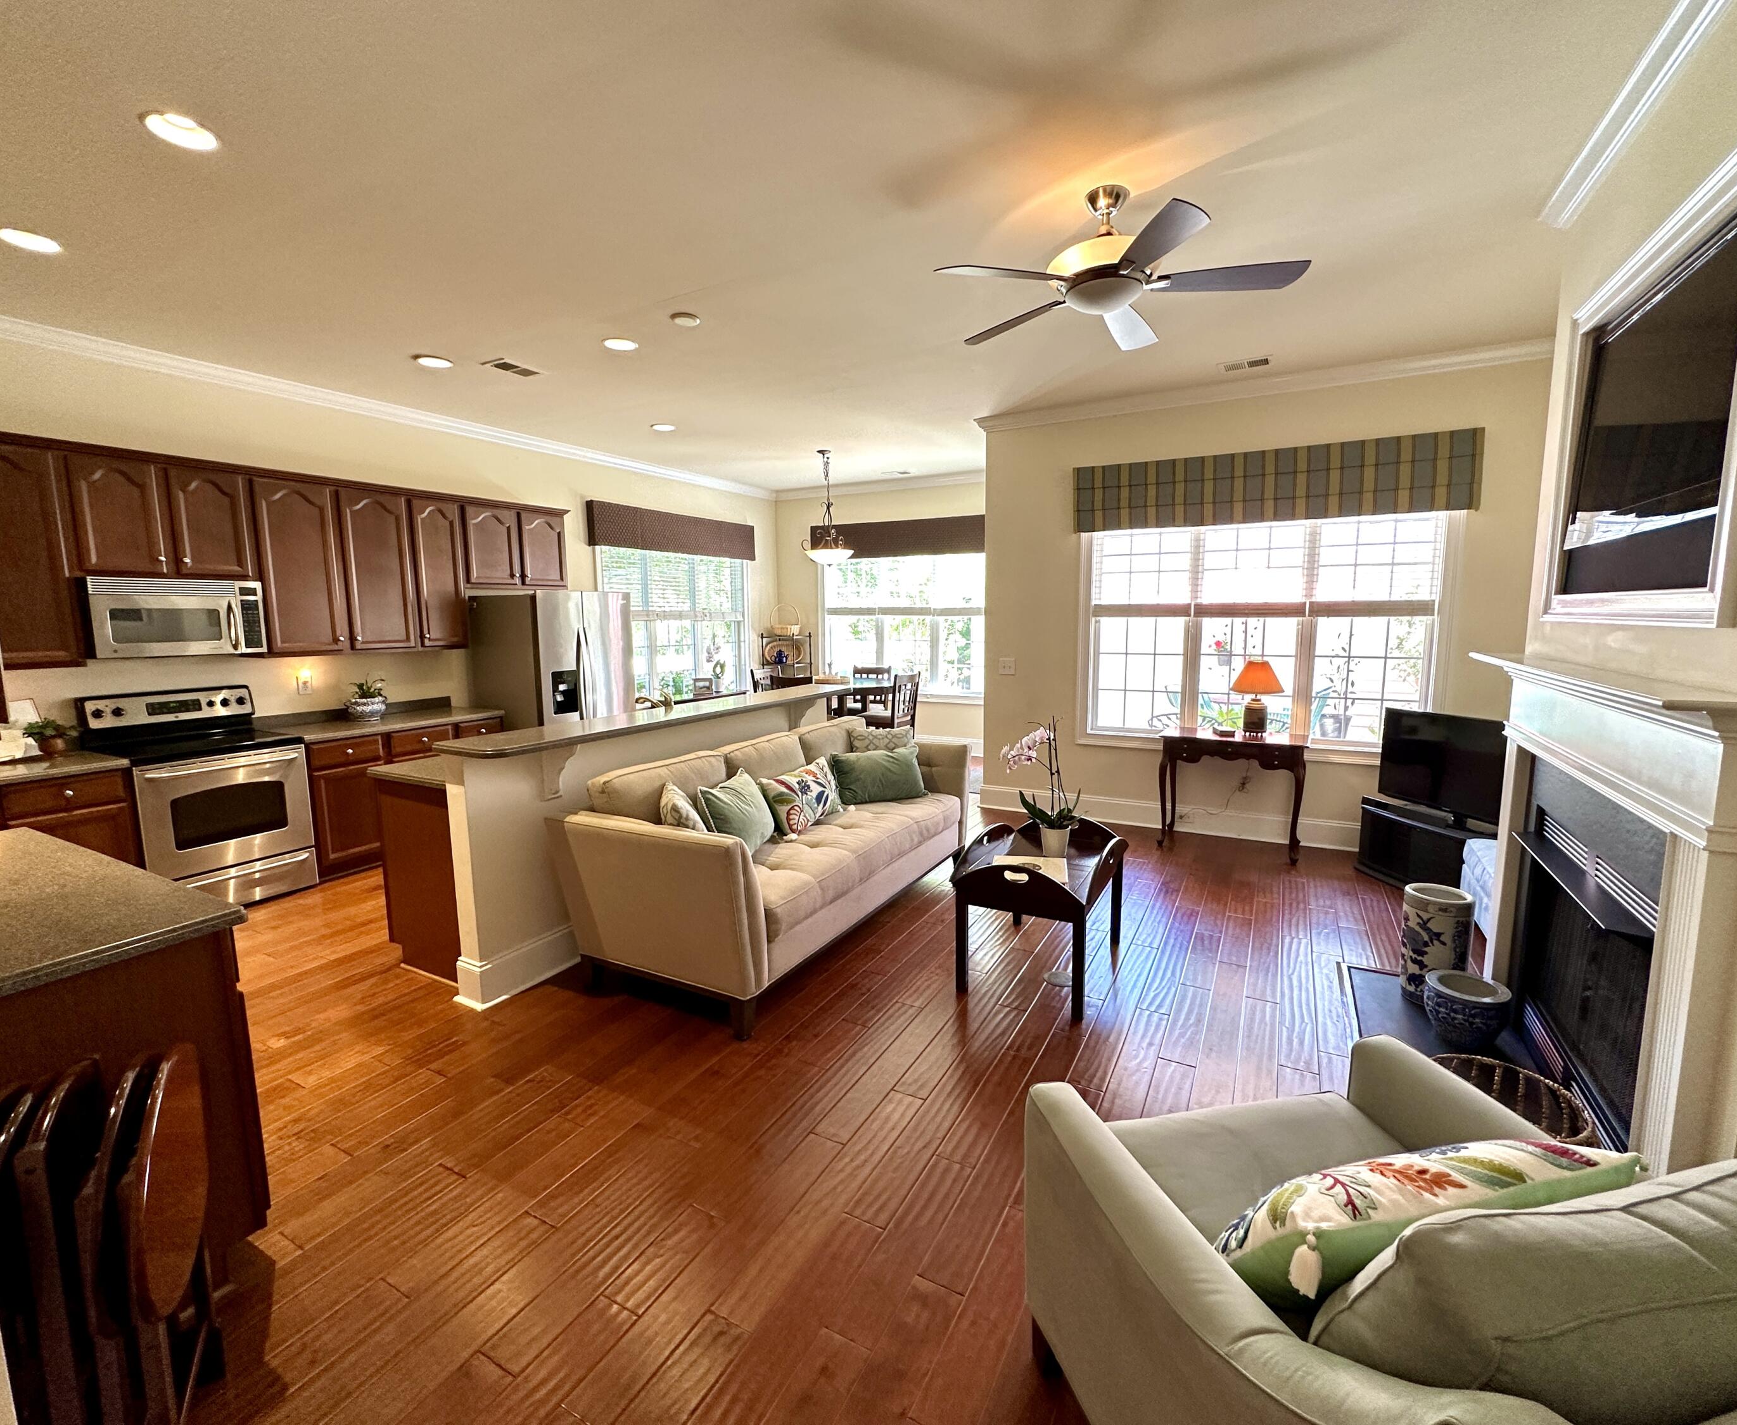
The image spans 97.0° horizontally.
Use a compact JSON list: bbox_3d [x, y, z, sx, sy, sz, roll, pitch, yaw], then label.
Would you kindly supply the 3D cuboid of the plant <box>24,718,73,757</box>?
[{"bbox_3d":[-4.161,0.127,3.894,0.180,0.192,0.190,4,8,29],"label":"plant"}]

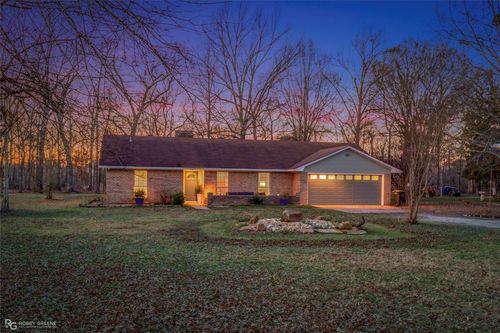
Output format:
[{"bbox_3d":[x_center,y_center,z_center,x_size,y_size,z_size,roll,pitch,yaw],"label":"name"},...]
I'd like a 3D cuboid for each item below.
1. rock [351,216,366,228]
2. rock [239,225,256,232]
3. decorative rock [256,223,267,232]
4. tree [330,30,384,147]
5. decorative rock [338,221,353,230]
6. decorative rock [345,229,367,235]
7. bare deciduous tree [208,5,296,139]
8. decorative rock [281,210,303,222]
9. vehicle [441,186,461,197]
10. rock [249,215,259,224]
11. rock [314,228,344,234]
[{"bbox_3d":[3.627,1.877,16.200,0.500,0.360,0.400,0,-2,0],"label":"rock"},{"bbox_3d":[-0.080,1.978,15.500,0.570,0.200,0.450,0,-2,0],"label":"rock"},{"bbox_3d":[0.367,1.930,15.500,0.320,0.270,0.300,0,-2,0],"label":"decorative rock"},{"bbox_3d":[11.318,-5.485,50.710,6.000,17.589,5.700,0,-2,0],"label":"tree"},{"bbox_3d":[3.066,1.894,15.600,0.440,0.280,0.380,0,-2,0],"label":"decorative rock"},{"bbox_3d":[3.235,1.999,14.900,0.680,0.140,0.550,0,-2,0],"label":"decorative rock"},{"bbox_3d":[0.178,-6.745,49.672,9.200,19.862,8.740,0,-2,0],"label":"bare deciduous tree"},{"bbox_3d":[1.460,1.742,17.100,0.780,0.430,0.550,0,-2,0],"label":"decorative rock"},{"bbox_3d":[31.439,3.910,76.000,4.500,1.600,1.850,-1,-3,41],"label":"vehicle"},{"bbox_3d":[0.125,1.887,17.300,0.340,0.320,0.320,0,-2,0],"label":"rock"},{"bbox_3d":[2.438,1.993,14.900,0.880,0.140,0.550,0,-2,0],"label":"rock"}]

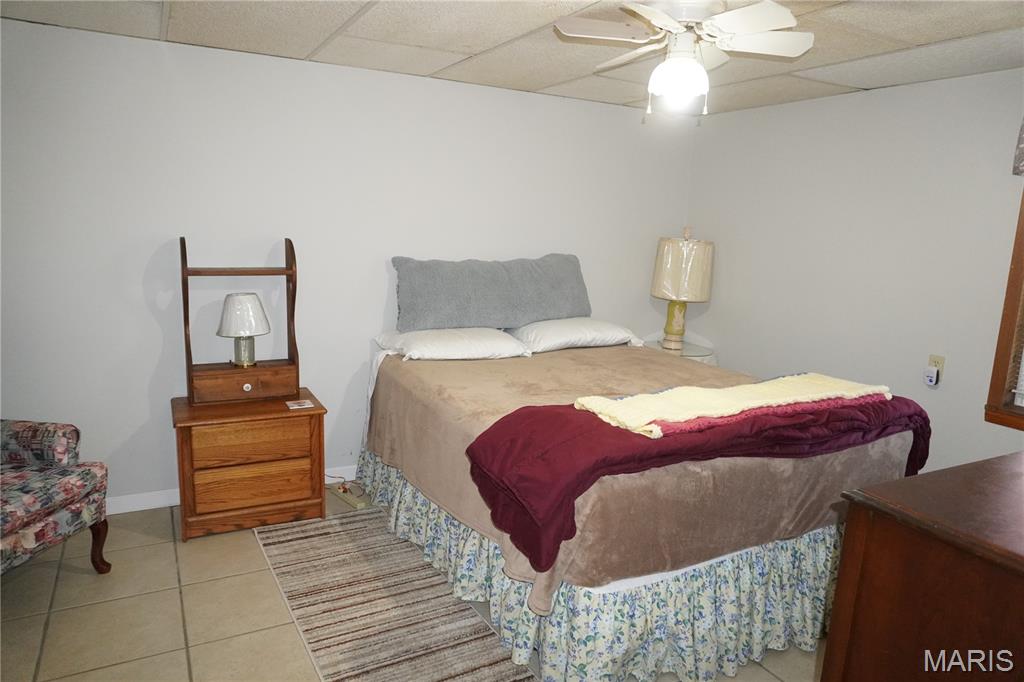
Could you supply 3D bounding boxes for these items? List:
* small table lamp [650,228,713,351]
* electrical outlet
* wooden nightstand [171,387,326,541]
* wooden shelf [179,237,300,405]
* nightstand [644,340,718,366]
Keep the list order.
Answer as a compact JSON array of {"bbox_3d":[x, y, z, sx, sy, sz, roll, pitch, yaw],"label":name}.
[{"bbox_3d":[1.016,-0.310,4.137,0.380,0.725,0.380,-3,12,-28],"label":"small table lamp"},{"bbox_3d":[1.917,0.124,3.082,0.008,0.114,0.070,-3,12,-28],"label":"electrical outlet"},{"bbox_3d":[-1.208,0.549,3.146,0.617,0.532,0.425,-3,12,-28],"label":"wooden nightstand"},{"bbox_3d":[-1.230,-0.091,3.112,0.468,0.742,0.170,-3,12,-28],"label":"wooden shelf"},{"bbox_3d":[0.983,0.374,4.257,0.520,0.665,0.520,-3,12,-28],"label":"nightstand"}]

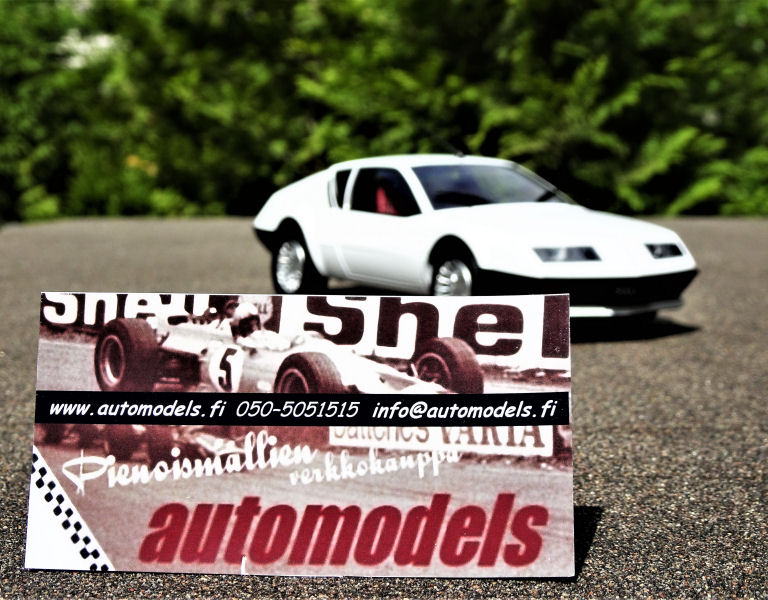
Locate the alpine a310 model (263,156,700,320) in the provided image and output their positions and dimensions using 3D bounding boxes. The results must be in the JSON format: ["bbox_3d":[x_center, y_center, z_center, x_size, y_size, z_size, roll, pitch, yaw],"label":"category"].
[{"bbox_3d":[0.030,-0.028,0.608,0.091,0.066,0.235,-3,7,-32],"label":"alpine a310 model"}]

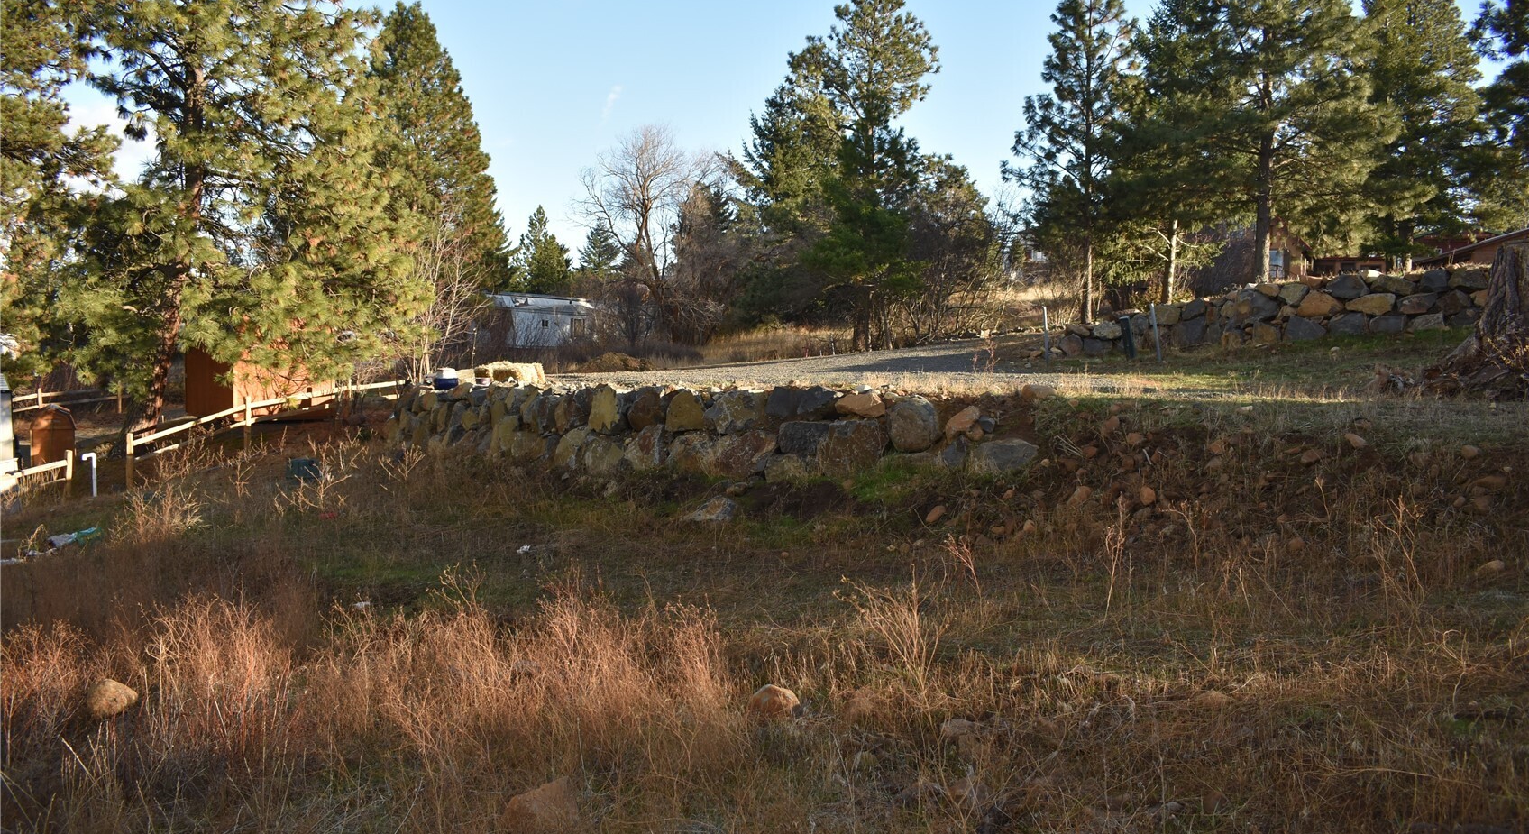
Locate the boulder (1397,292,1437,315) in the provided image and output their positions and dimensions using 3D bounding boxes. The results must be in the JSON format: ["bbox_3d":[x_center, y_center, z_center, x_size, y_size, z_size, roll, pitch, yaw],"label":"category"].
[{"bbox_3d":[14.404,-2.502,25.300,0.851,0.485,0.600,0,2,9],"label":"boulder"}]

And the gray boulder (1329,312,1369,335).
[{"bbox_3d":[12.634,-2.014,24.800,0.810,0.476,0.600,0,2,9],"label":"gray boulder"}]

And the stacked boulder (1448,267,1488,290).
[{"bbox_3d":[14.432,-2.838,23.500,0.832,0.465,0.600,0,3,0],"label":"stacked boulder"}]

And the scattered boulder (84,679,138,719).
[{"bbox_3d":[-3.106,1.342,5.450,0.255,0.176,0.220,0,3,0],"label":"scattered boulder"}]

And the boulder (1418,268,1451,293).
[{"bbox_3d":[14.903,-3.026,25.500,0.681,0.541,0.550,0,2,9],"label":"boulder"}]

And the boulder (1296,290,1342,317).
[{"bbox_3d":[12.388,-2.531,25.600,0.983,0.594,0.650,0,1,6],"label":"boulder"}]

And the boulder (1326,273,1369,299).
[{"bbox_3d":[12.811,-2.872,25.200,0.873,0.560,0.650,0,2,9],"label":"boulder"}]

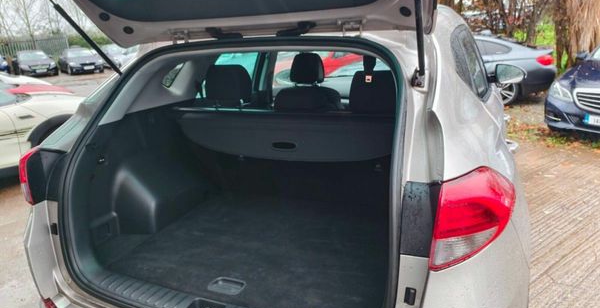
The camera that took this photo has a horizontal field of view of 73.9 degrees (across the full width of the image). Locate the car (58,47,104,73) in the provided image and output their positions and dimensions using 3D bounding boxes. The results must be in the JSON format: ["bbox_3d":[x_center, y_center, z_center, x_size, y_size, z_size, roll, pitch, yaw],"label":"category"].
[{"bbox_3d":[-13.858,-5.775,24.985,1.810,1.430,4.580,-15,21,-38],"label":"car"}]

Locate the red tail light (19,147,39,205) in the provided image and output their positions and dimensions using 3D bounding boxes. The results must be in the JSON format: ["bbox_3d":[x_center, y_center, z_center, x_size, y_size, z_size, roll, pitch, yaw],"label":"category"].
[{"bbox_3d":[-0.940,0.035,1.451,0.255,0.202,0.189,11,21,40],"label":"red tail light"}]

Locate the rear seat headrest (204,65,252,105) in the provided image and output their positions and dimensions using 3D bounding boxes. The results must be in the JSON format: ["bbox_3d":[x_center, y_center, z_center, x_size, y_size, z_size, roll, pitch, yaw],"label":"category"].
[{"bbox_3d":[-0.321,-0.342,1.927,0.225,0.180,0.110,4,17,22],"label":"rear seat headrest"}]

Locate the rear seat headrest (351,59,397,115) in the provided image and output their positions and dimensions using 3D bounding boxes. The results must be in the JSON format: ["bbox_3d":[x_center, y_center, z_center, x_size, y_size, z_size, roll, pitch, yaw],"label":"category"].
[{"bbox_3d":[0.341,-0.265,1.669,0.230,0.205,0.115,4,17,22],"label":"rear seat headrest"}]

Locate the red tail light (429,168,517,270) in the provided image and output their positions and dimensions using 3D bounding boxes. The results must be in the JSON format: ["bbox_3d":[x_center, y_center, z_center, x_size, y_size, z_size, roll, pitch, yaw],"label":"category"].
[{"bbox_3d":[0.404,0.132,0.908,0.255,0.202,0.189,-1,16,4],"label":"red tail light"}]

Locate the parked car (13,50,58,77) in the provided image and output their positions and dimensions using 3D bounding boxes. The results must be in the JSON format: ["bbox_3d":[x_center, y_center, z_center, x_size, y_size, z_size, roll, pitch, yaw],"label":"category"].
[{"bbox_3d":[-16.040,-5.411,24.027,1.780,1.450,4.600,-15,21,-38],"label":"parked car"}]

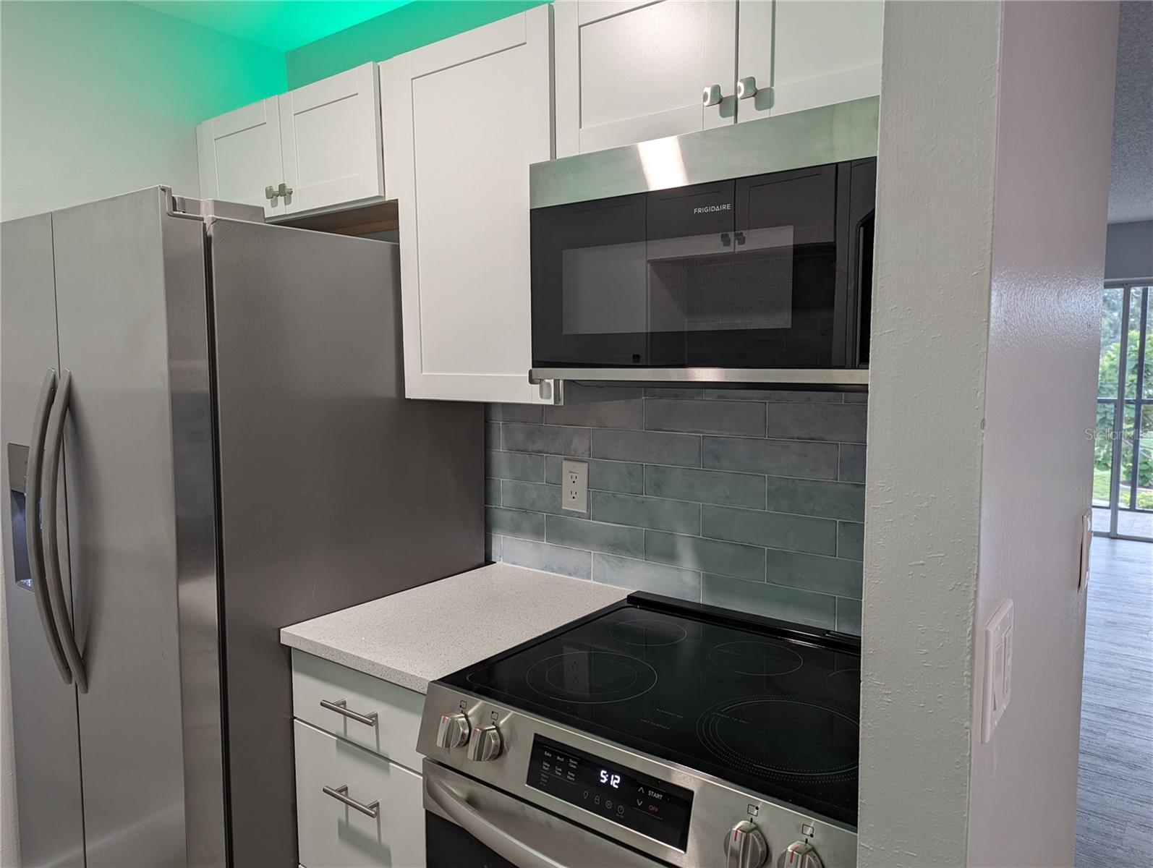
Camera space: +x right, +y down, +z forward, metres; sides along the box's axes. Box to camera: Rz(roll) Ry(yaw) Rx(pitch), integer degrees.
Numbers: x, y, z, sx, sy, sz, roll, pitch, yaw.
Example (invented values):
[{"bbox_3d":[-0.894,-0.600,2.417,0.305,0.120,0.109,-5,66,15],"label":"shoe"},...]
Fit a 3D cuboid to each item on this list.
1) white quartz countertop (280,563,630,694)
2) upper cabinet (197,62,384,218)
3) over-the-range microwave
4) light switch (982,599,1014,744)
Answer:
[{"bbox_3d":[-0.237,0.409,1.799,0.454,0.030,0.655,4,7,37],"label":"white quartz countertop"},{"bbox_3d":[-0.672,-0.731,2.208,0.825,0.305,0.340,4,7,37],"label":"upper cabinet"},{"bbox_3d":[0.342,-0.292,1.423,0.759,0.403,0.410,4,7,37],"label":"over-the-range microwave"},{"bbox_3d":[0.424,0.235,0.802,0.007,0.114,0.116,4,7,37],"label":"light switch"}]

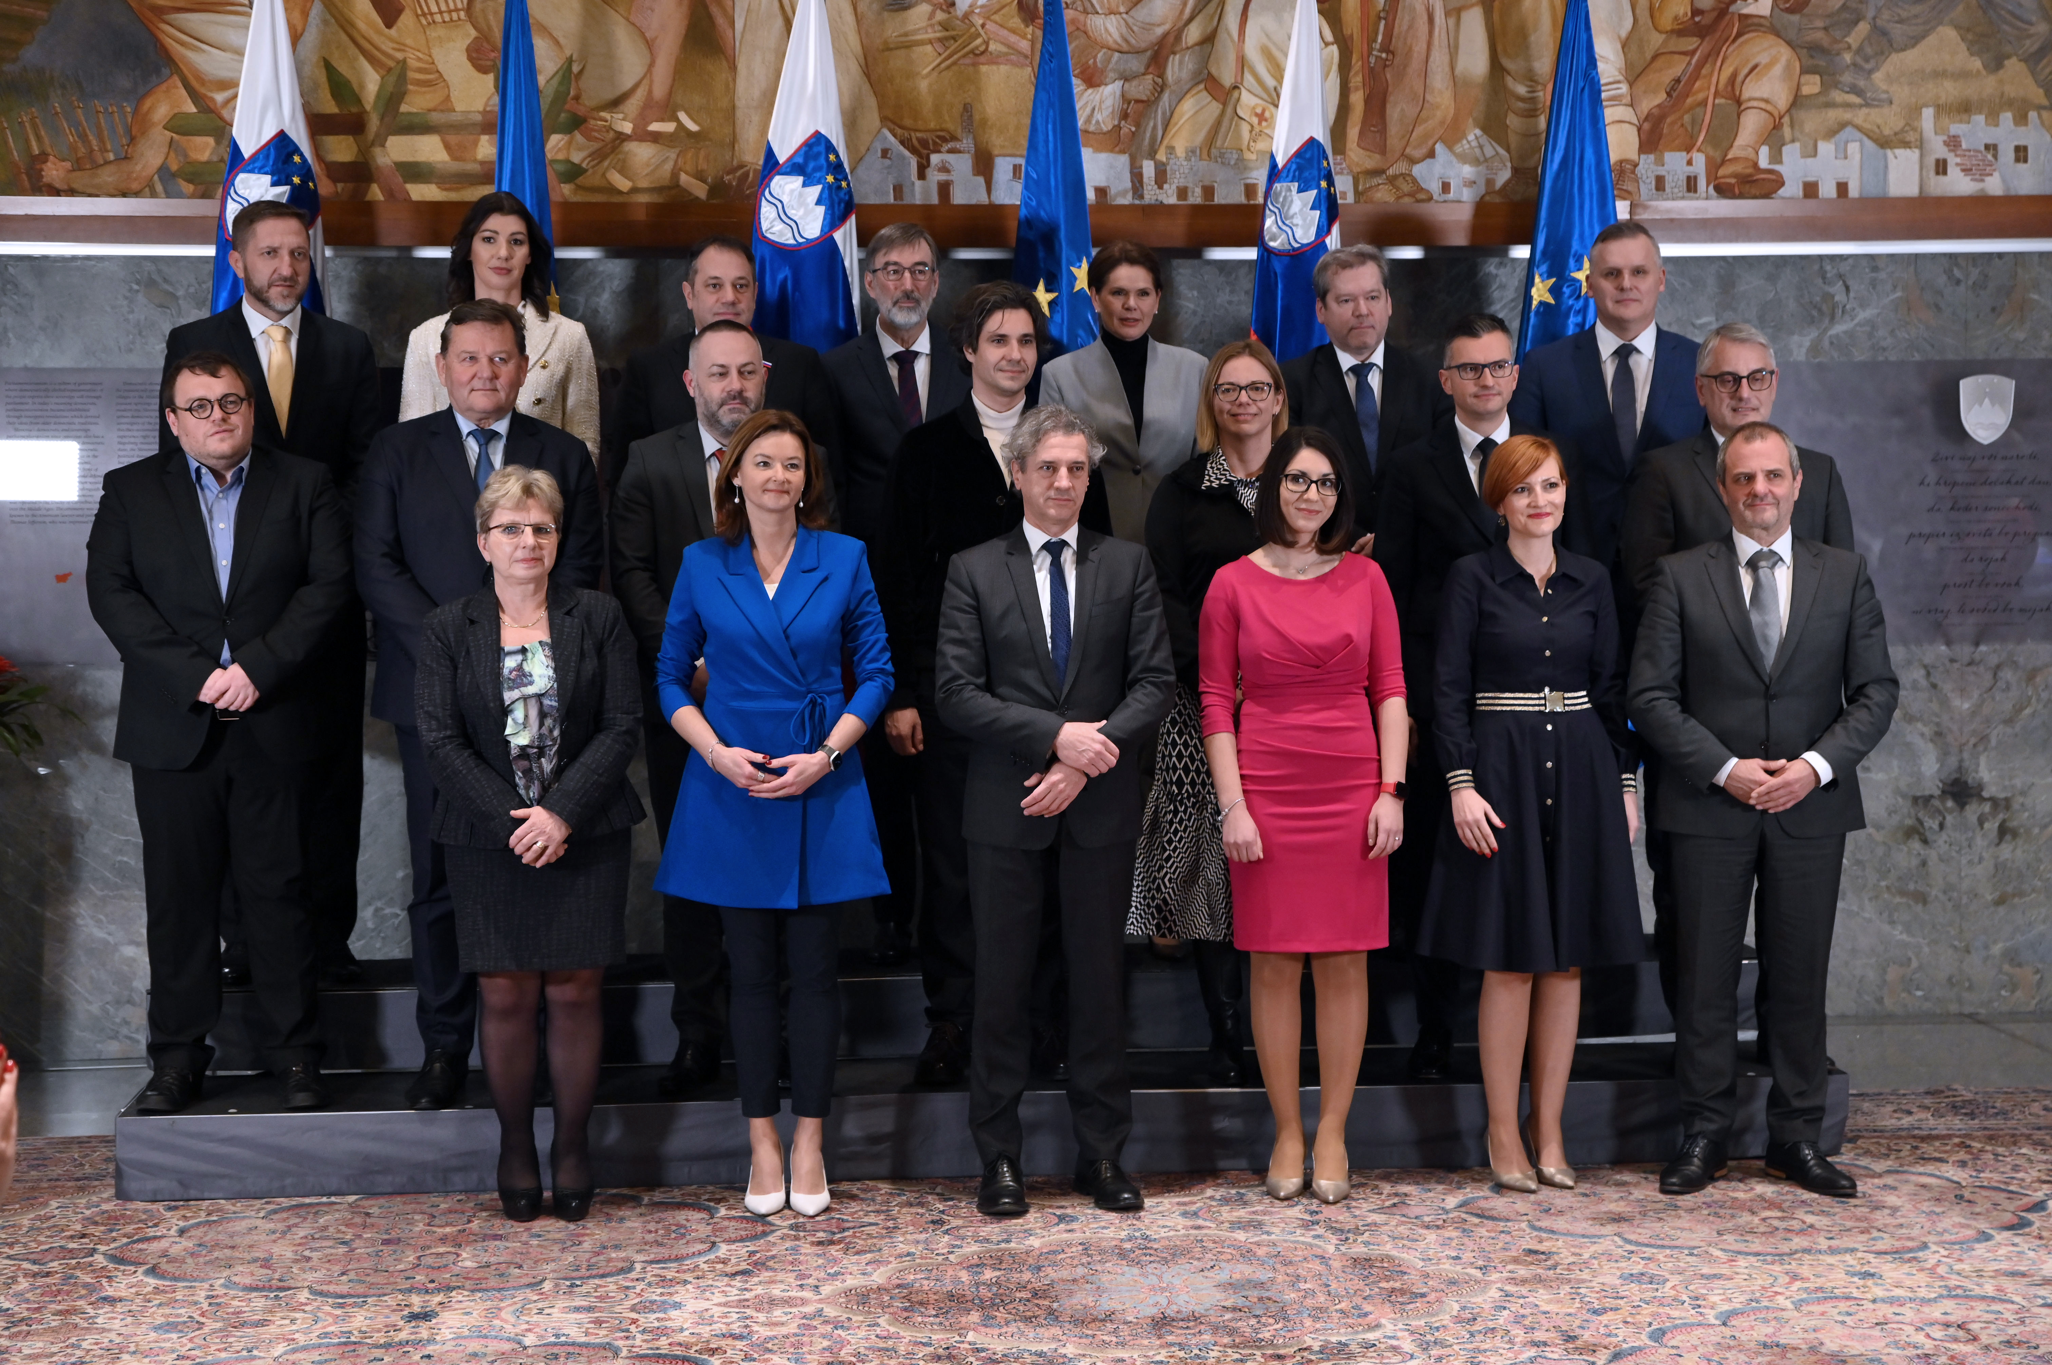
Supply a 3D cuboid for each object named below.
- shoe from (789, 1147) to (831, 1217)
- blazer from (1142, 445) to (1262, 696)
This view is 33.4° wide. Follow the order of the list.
[{"bbox_3d":[-0.480,1.107,7.610,0.088,0.120,0.235,-1,3,-5],"label":"shoe"},{"bbox_3d":[0.521,-0.258,8.129,0.470,0.600,0.270,-1,3,-16],"label":"blazer"}]

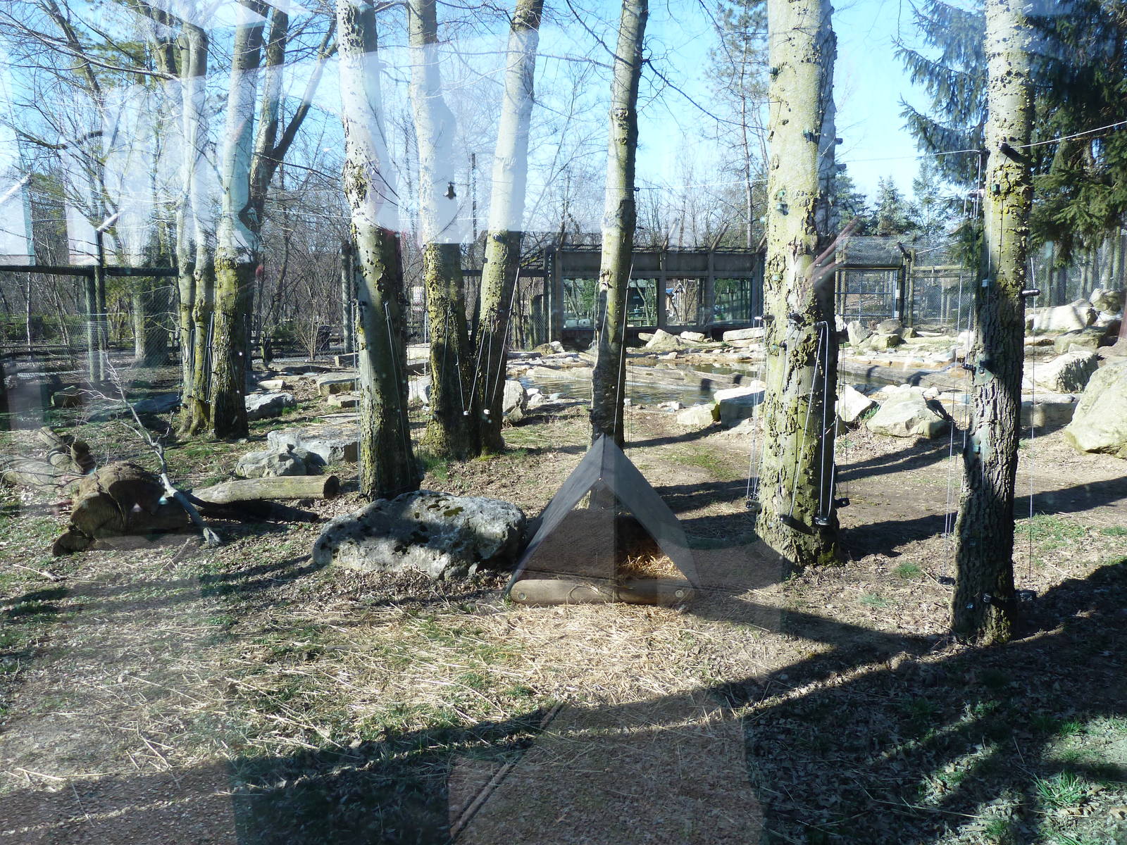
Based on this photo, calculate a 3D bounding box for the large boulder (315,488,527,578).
[{"bbox_3d":[-0.896,0.670,5.073,1.250,0.400,0.690,2,8,14],"label":"large boulder"}]

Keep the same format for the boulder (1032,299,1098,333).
[{"bbox_3d":[12.630,-2.694,20.500,1.500,0.780,1.000,3,8,22],"label":"boulder"}]

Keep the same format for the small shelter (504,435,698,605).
[{"bbox_3d":[0.255,0.564,5.307,1.080,0.730,1.420,0,7,3],"label":"small shelter"}]

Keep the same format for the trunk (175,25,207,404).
[{"bbox_3d":[-4.719,-2.591,10.300,0.380,4.750,0.380,0,7,-19],"label":"trunk"}]

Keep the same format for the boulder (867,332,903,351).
[{"bbox_3d":[9.629,-2.429,24.399,0.958,0.545,0.718,0,8,0],"label":"boulder"}]

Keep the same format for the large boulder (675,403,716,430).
[{"bbox_3d":[1.739,-0.082,10.693,0.512,0.345,0.384,0,8,0],"label":"large boulder"}]

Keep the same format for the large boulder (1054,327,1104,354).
[{"bbox_3d":[11.718,-1.851,18.500,1.100,0.550,0.800,4,8,27],"label":"large boulder"}]

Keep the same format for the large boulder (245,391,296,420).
[{"bbox_3d":[-4.216,-0.239,11.529,0.796,0.394,0.517,0,8,0],"label":"large boulder"}]

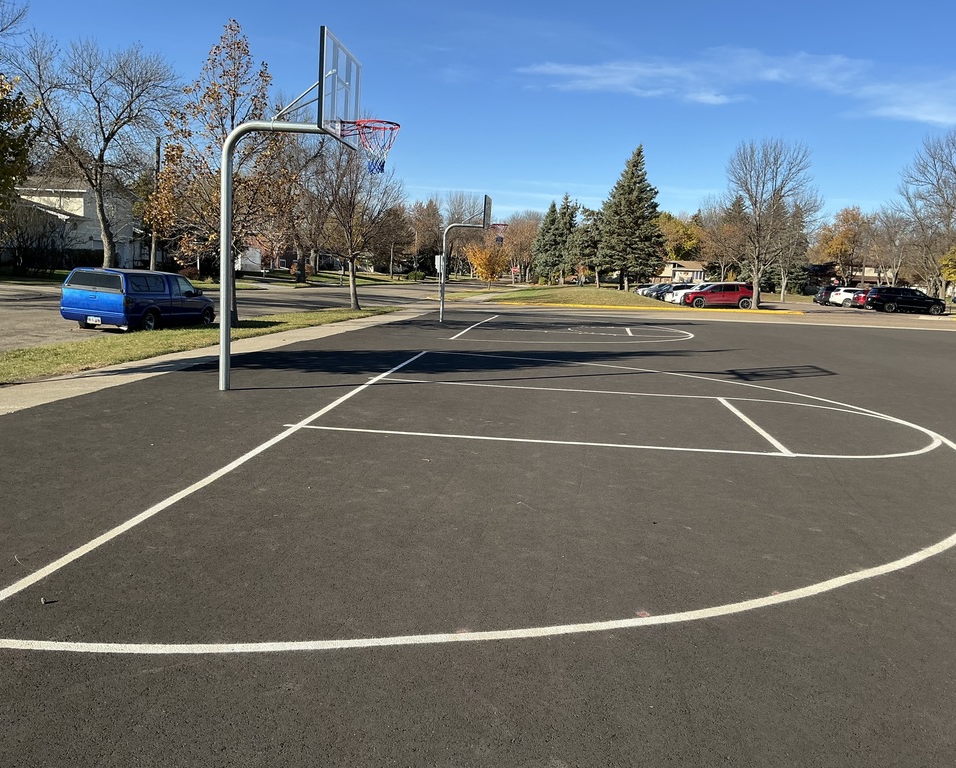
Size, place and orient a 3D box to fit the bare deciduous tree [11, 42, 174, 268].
[{"bbox_3d":[-21.242,-12.856,46.000,8.600,13.000,8.400,3,8,6],"label":"bare deciduous tree"}]

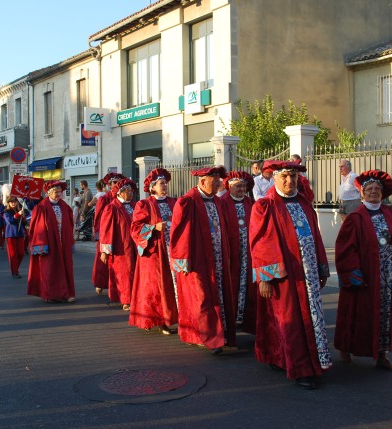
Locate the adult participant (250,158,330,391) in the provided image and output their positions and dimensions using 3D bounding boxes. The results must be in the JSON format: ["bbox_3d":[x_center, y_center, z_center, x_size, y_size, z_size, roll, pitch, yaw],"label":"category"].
[{"bbox_3d":[0.765,0.434,5.620,0.660,1.760,0.520,-1,2,-32],"label":"adult participant"}]

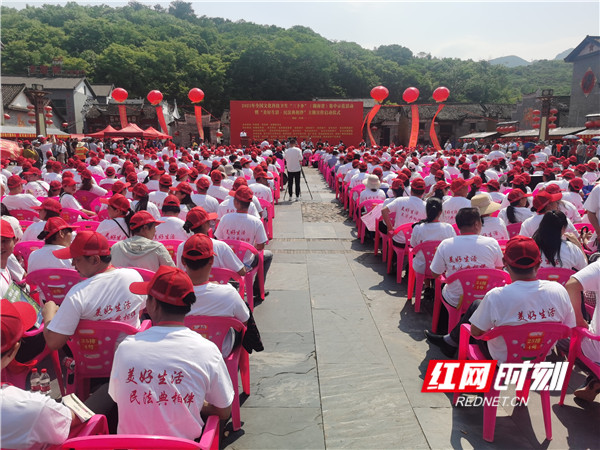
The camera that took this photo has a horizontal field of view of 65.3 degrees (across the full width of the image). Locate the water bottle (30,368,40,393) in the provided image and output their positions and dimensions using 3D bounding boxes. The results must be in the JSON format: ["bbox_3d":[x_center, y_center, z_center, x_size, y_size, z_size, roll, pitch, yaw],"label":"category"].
[{"bbox_3d":[-1.791,1.083,3.195,0.065,0.225,0.065,0,10,0],"label":"water bottle"}]

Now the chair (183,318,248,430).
[{"bbox_3d":[-0.585,0.855,2.966,0.540,0.755,0.520,-1,10,-5],"label":"chair"}]

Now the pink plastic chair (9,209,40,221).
[{"bbox_3d":[-4.066,0.101,7.160,0.580,0.770,0.540,0,11,0],"label":"pink plastic chair"}]

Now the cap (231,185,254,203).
[{"bbox_3d":[-0.590,-0.326,4.844,0.270,0.150,0.180,17,18,32],"label":"cap"}]

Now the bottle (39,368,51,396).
[{"bbox_3d":[-1.739,1.099,3.189,0.066,0.215,0.066,0,11,0],"label":"bottle"}]

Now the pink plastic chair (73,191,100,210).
[{"bbox_3d":[-3.948,-0.198,8.613,0.540,0.760,0.530,0,11,0],"label":"pink plastic chair"}]

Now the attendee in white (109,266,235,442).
[{"bbox_3d":[-0.560,0.777,2.100,0.540,1.300,0.820,-2,11,-12],"label":"attendee in white"}]

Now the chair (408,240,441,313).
[{"bbox_3d":[1.430,0.502,4.945,0.540,0.755,0.520,1,10,6],"label":"chair"}]

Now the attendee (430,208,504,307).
[{"bbox_3d":[1.439,0.422,4.069,0.560,1.220,0.780,1,11,4],"label":"attendee"}]

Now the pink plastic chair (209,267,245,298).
[{"bbox_3d":[-0.742,0.662,4.064,0.540,0.760,0.530,0,11,0],"label":"pink plastic chair"}]

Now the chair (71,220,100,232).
[{"bbox_3d":[-2.651,0.281,6.196,0.580,0.770,0.540,0,11,0],"label":"chair"}]

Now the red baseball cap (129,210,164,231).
[{"bbox_3d":[-1.264,-0.033,3.854,0.270,0.140,0.180,-21,21,-36],"label":"red baseball cap"}]

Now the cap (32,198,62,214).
[{"bbox_3d":[-2.487,-0.187,4.600,0.280,0.150,0.180,-1,11,-5],"label":"cap"}]

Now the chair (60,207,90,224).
[{"bbox_3d":[-3.433,0.083,7.256,0.580,0.770,0.540,0,11,0],"label":"chair"}]

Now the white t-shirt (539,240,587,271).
[{"bbox_3d":[2.110,0.371,3.957,0.480,0.530,0.280,1,10,4],"label":"white t-shirt"}]

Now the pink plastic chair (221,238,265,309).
[{"bbox_3d":[-0.663,0.484,5.007,0.540,0.760,0.530,0,11,2],"label":"pink plastic chair"}]

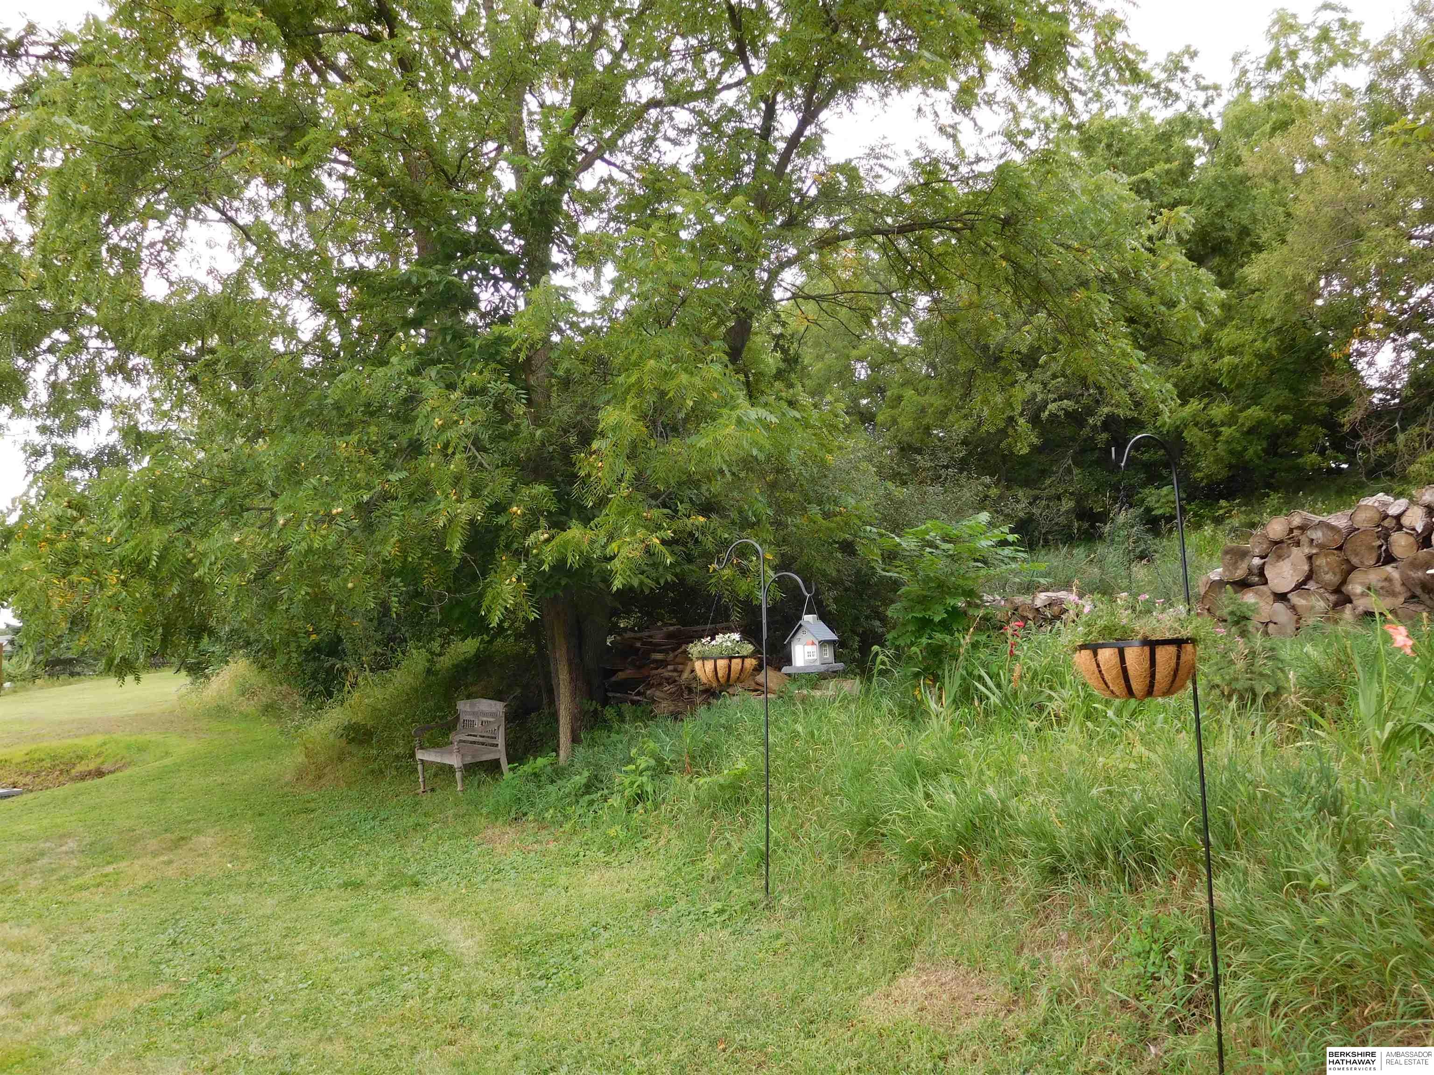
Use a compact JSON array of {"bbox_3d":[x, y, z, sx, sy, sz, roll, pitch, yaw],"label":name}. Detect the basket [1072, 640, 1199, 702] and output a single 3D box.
[{"bbox_3d":[1.303,0.411,3.220,0.350,0.178,0.350,-4,-7,22],"label":"basket"}]

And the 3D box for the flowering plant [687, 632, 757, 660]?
[{"bbox_3d":[0.031,0.666,6.350,0.410,0.170,0.380,-2,-6,0],"label":"flowering plant"}]

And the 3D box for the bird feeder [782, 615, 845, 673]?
[{"bbox_3d":[0.586,0.647,6.300,0.275,0.340,0.275,-6,-8,35],"label":"bird feeder"}]

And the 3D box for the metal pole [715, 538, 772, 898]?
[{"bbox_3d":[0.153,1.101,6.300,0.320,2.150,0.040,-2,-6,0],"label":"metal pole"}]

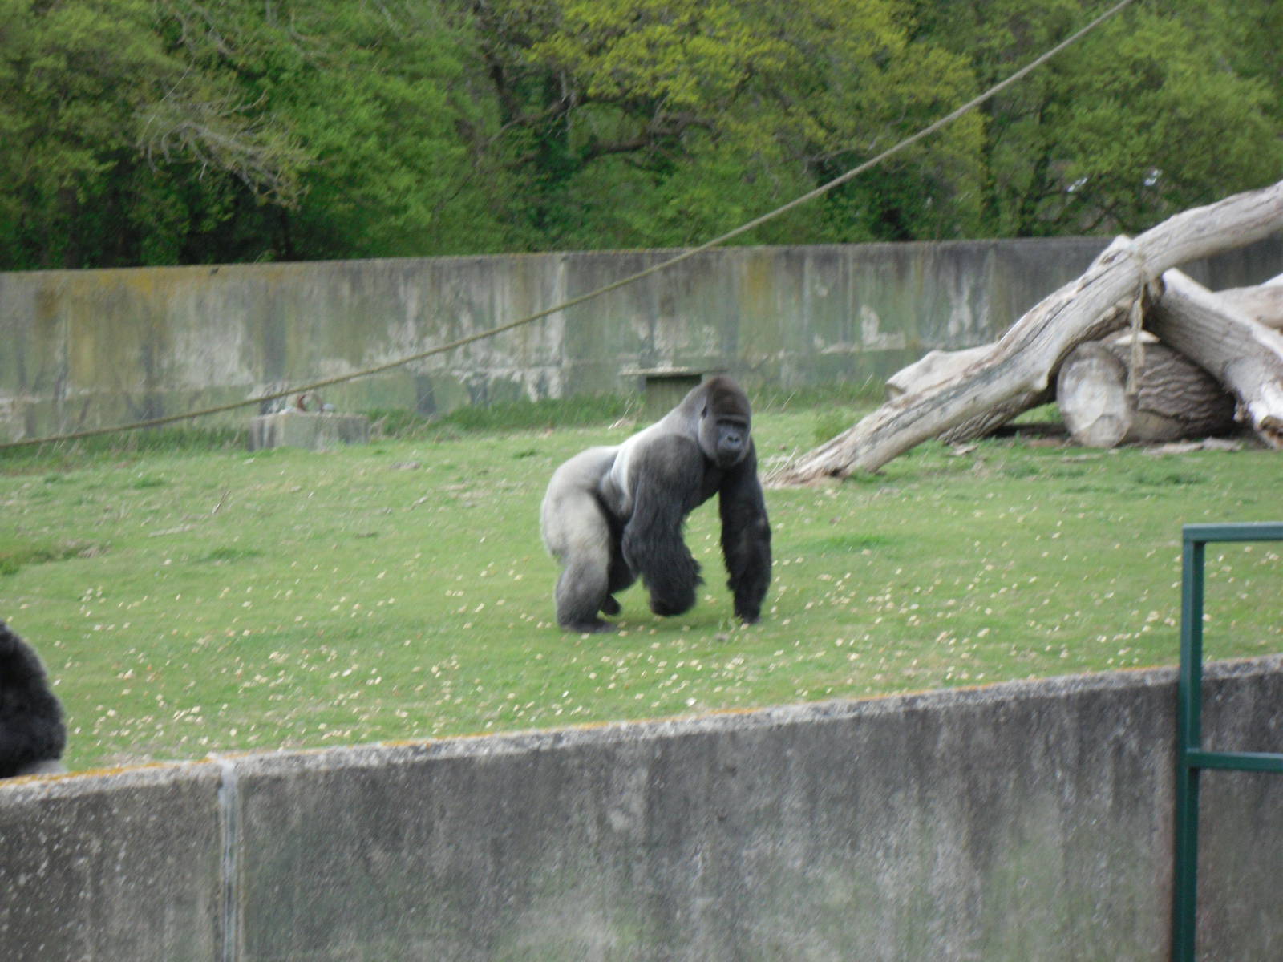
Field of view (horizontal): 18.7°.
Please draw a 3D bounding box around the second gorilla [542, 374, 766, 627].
[{"bbox_3d":[0.070,0.100,19.900,1.200,1.280,0.740,3,6,34],"label":"second gorilla"}]

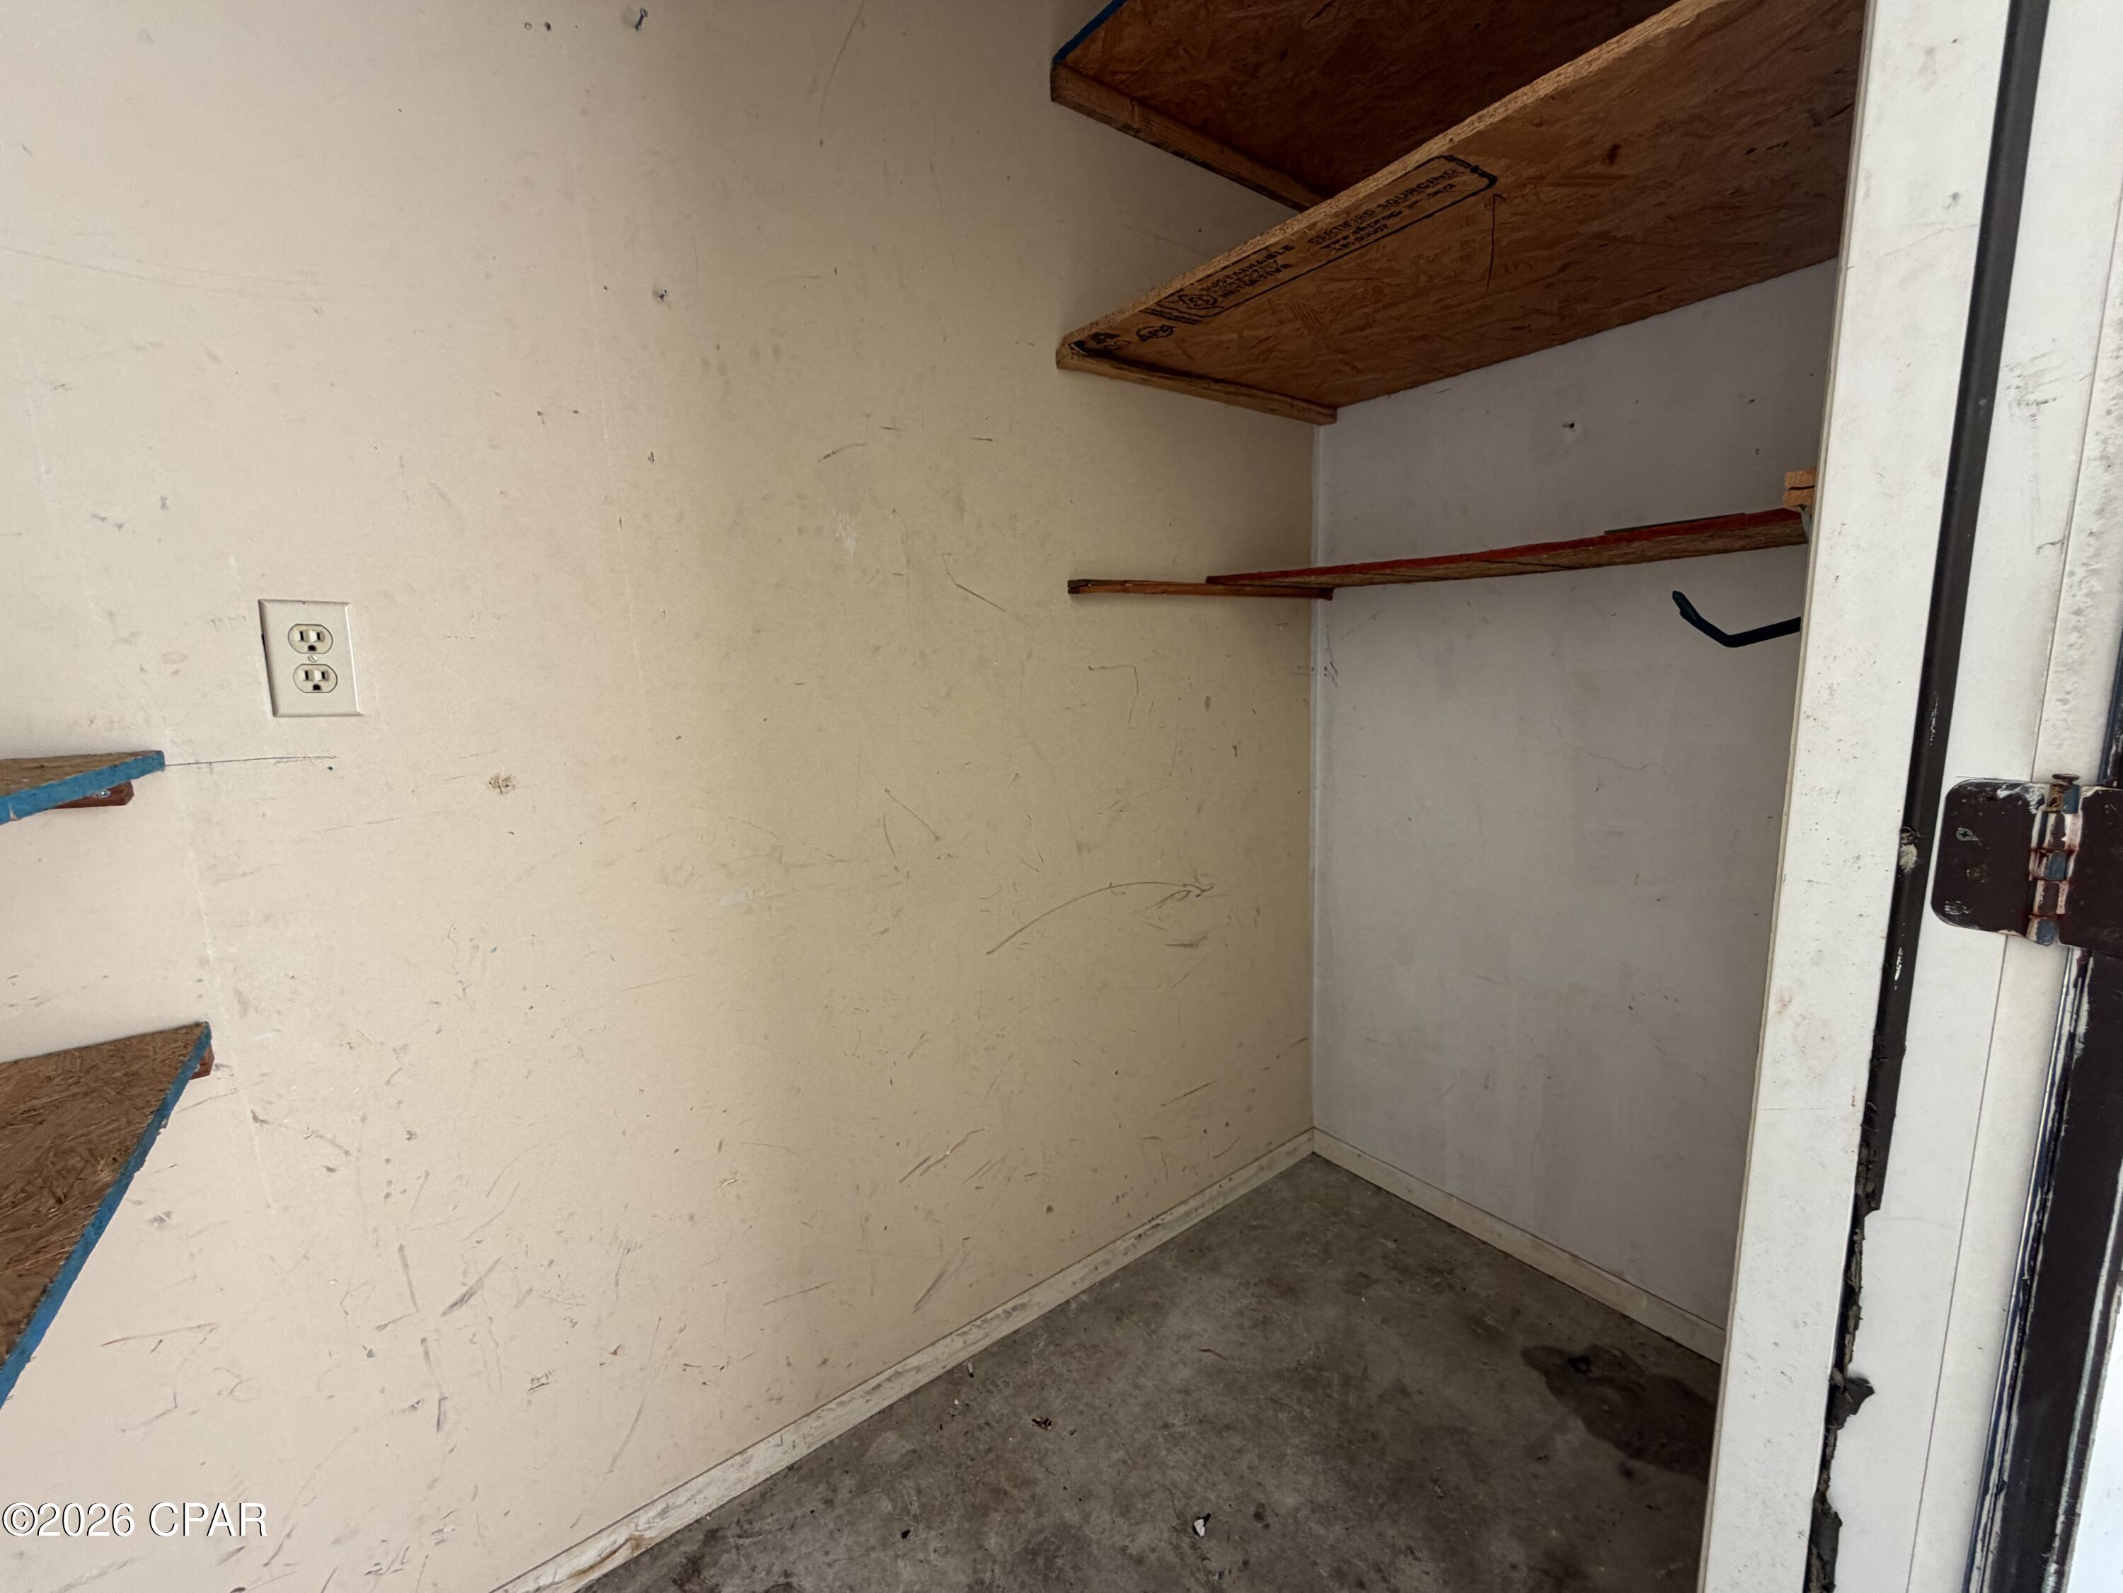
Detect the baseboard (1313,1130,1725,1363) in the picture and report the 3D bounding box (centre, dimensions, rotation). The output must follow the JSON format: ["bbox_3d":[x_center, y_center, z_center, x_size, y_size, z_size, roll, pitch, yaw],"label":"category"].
[{"bbox_3d":[0.863,0.852,1.646,0.012,0.060,0.920,-9,11,-36],"label":"baseboard"}]

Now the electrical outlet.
[{"bbox_3d":[-0.755,-0.138,0.867,0.070,0.114,0.007,-6,10,-36],"label":"electrical outlet"}]

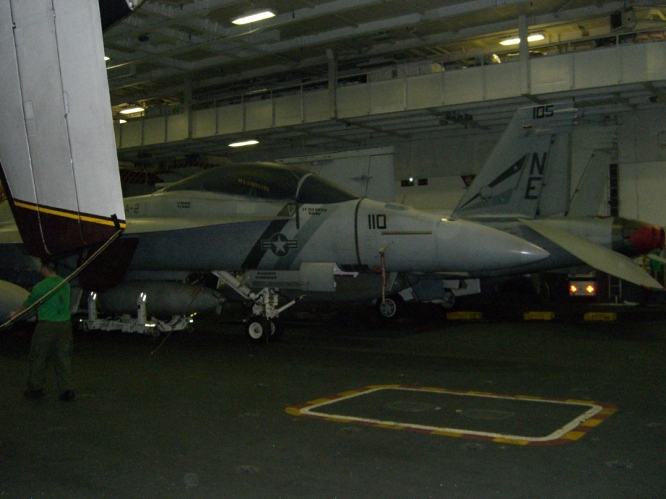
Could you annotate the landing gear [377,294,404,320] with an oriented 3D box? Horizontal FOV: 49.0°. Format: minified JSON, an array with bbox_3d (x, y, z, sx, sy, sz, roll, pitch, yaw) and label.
[{"bbox_3d":[1.503,1.529,19.100,0.760,0.760,0.280,-1,-2,35],"label":"landing gear"}]

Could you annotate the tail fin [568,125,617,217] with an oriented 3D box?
[{"bbox_3d":[5.684,-1.960,19.100,3.200,2.550,0.320,-1,-21,35],"label":"tail fin"}]

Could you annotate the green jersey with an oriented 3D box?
[{"bbox_3d":[-3.587,0.626,9.150,0.540,0.580,0.360,1,-2,-38],"label":"green jersey"}]

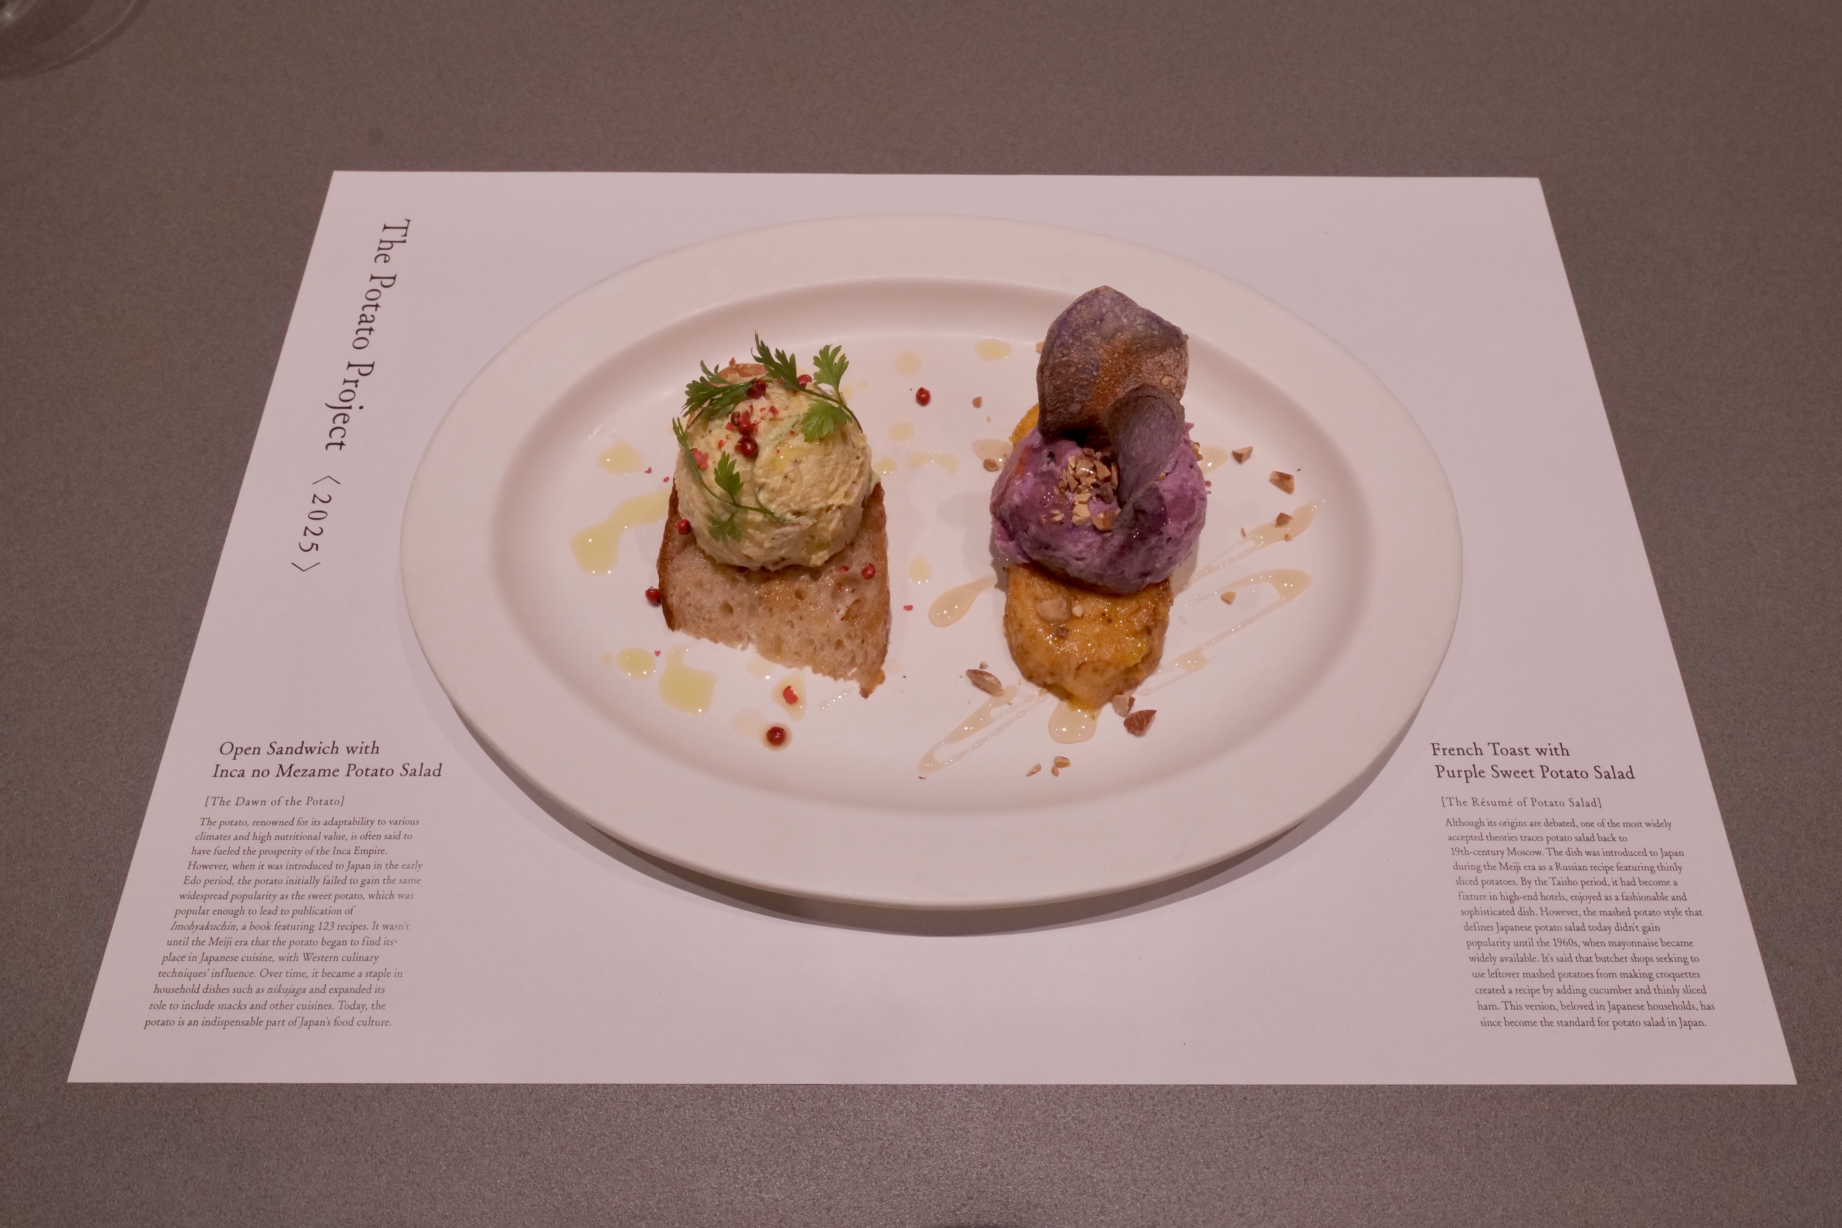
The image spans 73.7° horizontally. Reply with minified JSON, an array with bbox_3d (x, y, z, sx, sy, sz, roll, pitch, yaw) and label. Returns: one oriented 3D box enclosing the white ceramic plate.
[{"bbox_3d":[0.002,-0.020,0.347,0.284,0.031,0.214,2,64,1],"label":"white ceramic plate"}]

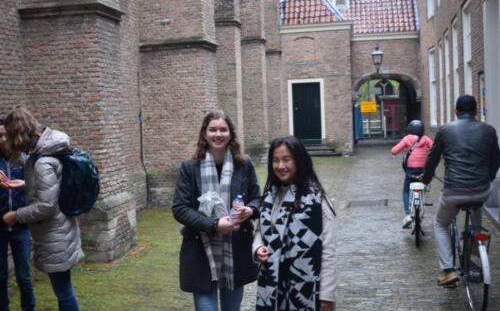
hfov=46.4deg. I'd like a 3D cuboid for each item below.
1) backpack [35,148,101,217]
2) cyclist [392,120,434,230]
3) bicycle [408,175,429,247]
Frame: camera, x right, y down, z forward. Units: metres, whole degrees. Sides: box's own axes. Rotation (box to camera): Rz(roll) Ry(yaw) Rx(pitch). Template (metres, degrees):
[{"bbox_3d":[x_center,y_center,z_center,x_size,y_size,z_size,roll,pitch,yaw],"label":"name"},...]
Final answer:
[{"bbox_3d":[-1.169,0.190,3.950,0.270,0.460,0.300,-3,4,6],"label":"backpack"},{"bbox_3d":[2.113,0.245,7.428,0.540,1.420,0.800,-1,4,15],"label":"cyclist"},{"bbox_3d":[2.140,0.540,7.507,0.600,1.060,1.760,-1,4,15],"label":"bicycle"}]

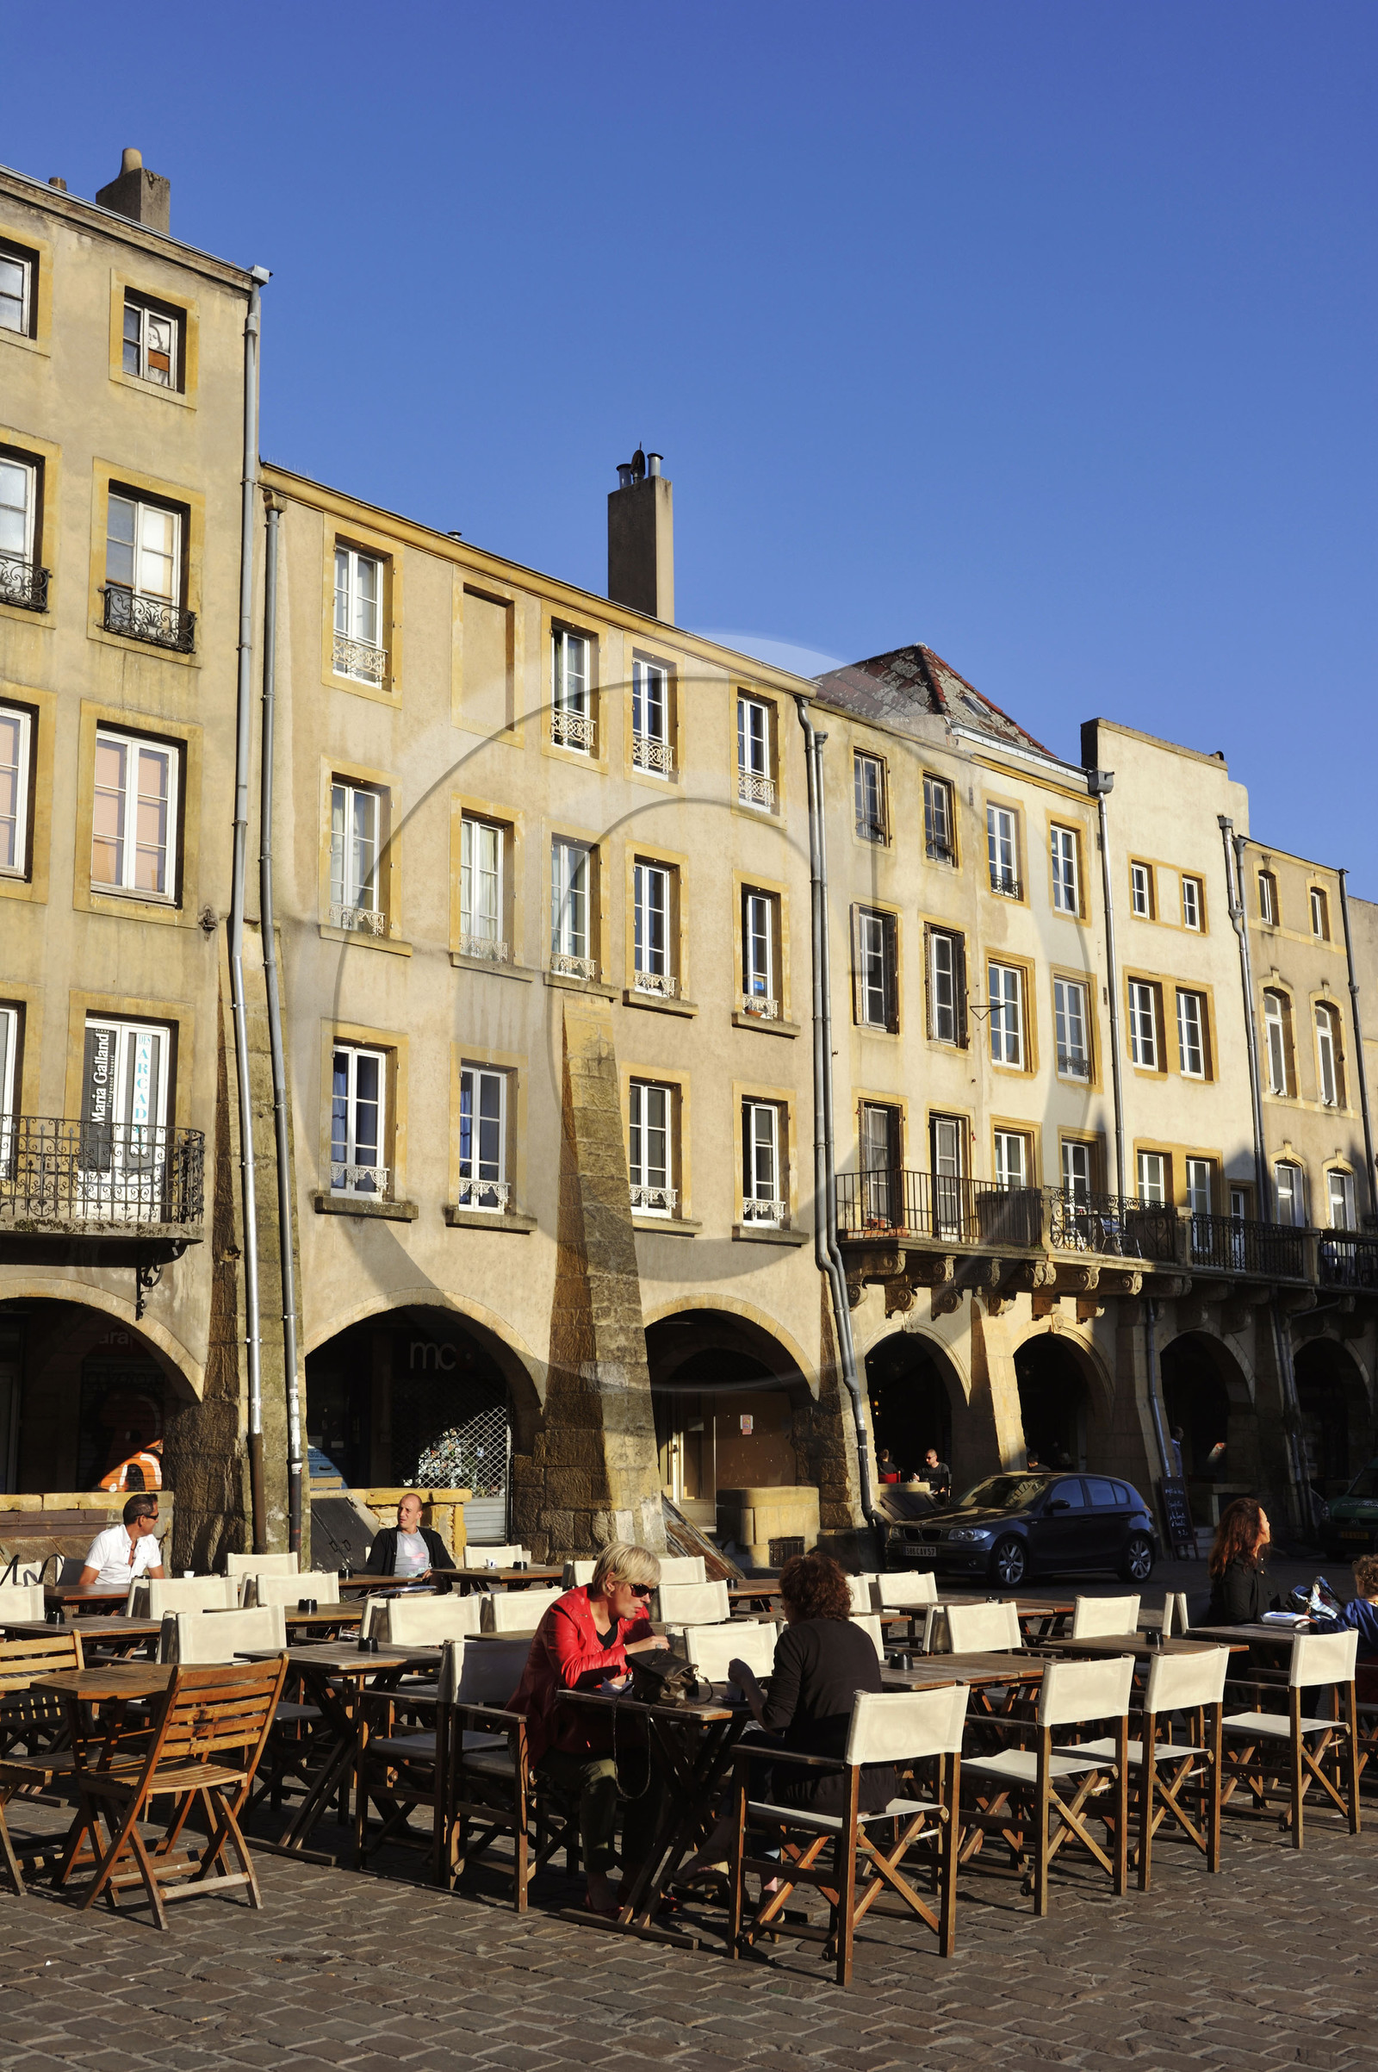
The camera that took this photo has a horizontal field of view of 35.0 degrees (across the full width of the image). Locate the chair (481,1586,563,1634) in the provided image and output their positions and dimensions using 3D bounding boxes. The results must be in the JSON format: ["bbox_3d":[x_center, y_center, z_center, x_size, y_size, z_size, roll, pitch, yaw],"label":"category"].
[{"bbox_3d":[-0.651,3.285,11.129,0.500,0.870,0.570,-11,-15,42],"label":"chair"}]

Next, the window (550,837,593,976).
[{"bbox_3d":[-1.582,-1.732,29.490,0.180,1.794,0.821,-10,-14,42],"label":"window"}]

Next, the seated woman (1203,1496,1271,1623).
[{"bbox_3d":[3.357,3.423,12.741,0.700,1.370,0.500,-2,-11,10],"label":"seated woman"}]

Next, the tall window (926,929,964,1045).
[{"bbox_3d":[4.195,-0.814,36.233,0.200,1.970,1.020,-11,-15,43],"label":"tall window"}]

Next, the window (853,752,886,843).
[{"bbox_3d":[2.855,-3.793,34.686,0.150,1.353,0.774,-10,-13,43],"label":"window"}]

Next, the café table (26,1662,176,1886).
[{"bbox_3d":[-1.999,2.784,8.143,0.800,0.750,0.800,0,-11,-1],"label":"café table"}]

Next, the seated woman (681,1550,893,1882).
[{"bbox_3d":[0.323,2.407,7.404,0.500,1.280,0.850,9,-15,-42],"label":"seated woman"}]

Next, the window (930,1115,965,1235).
[{"bbox_3d":[4.255,2.309,35.825,0.180,2.049,0.958,-10,-15,42],"label":"window"}]

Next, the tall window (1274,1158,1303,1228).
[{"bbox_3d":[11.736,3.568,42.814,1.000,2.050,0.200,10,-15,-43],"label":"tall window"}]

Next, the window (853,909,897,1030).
[{"bbox_3d":[2.920,-1.036,34.269,0.180,1.802,0.991,-11,-15,44],"label":"window"}]

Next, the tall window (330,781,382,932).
[{"bbox_3d":[-4.059,-2.164,26.407,0.150,1.706,0.919,-9,-12,40],"label":"tall window"}]

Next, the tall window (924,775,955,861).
[{"bbox_3d":[4.109,-3.589,35.991,0.150,1.348,0.824,-10,-13,43],"label":"tall window"}]

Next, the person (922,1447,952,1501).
[{"bbox_3d":[3.882,7.226,34.770,0.500,1.320,0.800,-11,-15,43],"label":"person"}]

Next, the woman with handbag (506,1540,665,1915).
[{"bbox_3d":[-0.363,2.604,8.298,0.520,1.280,0.820,10,-15,-44],"label":"woman with handbag"}]

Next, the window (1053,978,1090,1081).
[{"bbox_3d":[6.655,-0.115,38.121,0.150,1.696,1.134,-10,-13,43],"label":"window"}]

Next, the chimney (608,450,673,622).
[{"bbox_3d":[-0.769,-7.904,34.829,1.049,2.826,0.378,-10,-14,41],"label":"chimney"}]

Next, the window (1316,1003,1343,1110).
[{"bbox_3d":[13.121,0.426,44.887,0.200,2.120,1.150,-11,-15,43],"label":"window"}]

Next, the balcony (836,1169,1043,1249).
[{"bbox_3d":[3.864,2.693,33.459,1.203,1.000,3.597,-11,-15,44],"label":"balcony"}]

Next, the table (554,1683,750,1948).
[{"bbox_3d":[-0.010,2.806,7.973,0.680,0.750,0.920,9,-15,-42],"label":"table"}]

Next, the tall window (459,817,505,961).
[{"bbox_3d":[-2.681,-1.903,28.304,0.180,1.772,0.871,-10,-14,42],"label":"tall window"}]

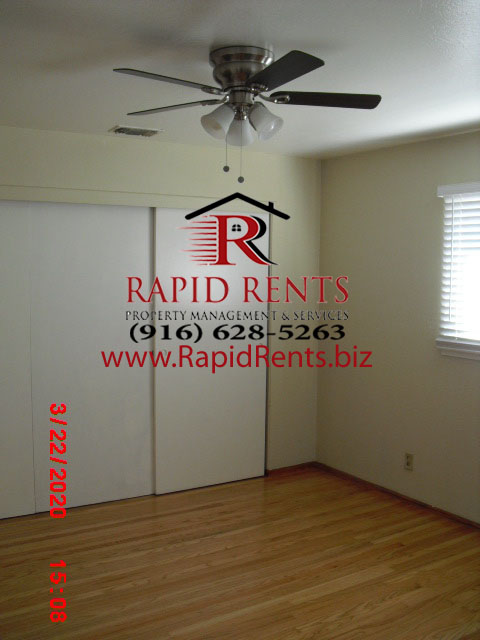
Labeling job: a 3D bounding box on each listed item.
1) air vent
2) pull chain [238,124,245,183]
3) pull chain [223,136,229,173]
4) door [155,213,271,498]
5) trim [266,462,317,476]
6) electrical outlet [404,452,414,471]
[{"bbox_3d":[-0.638,-1.150,4.083,0.295,0.016,0.210,-3,6,-31],"label":"air vent"},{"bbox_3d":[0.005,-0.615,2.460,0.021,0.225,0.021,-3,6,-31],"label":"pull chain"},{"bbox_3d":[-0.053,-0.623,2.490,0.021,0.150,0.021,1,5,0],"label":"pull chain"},{"bbox_3d":[-0.194,0.217,4.822,0.920,2.010,0.040,-3,6,-31],"label":"door"},{"bbox_3d":[0.418,1.176,5.238,0.482,0.052,0.015,-3,6,-31],"label":"trim"},{"bbox_3d":[1.140,0.957,4.481,0.010,0.115,0.072,-3,6,-31],"label":"electrical outlet"}]

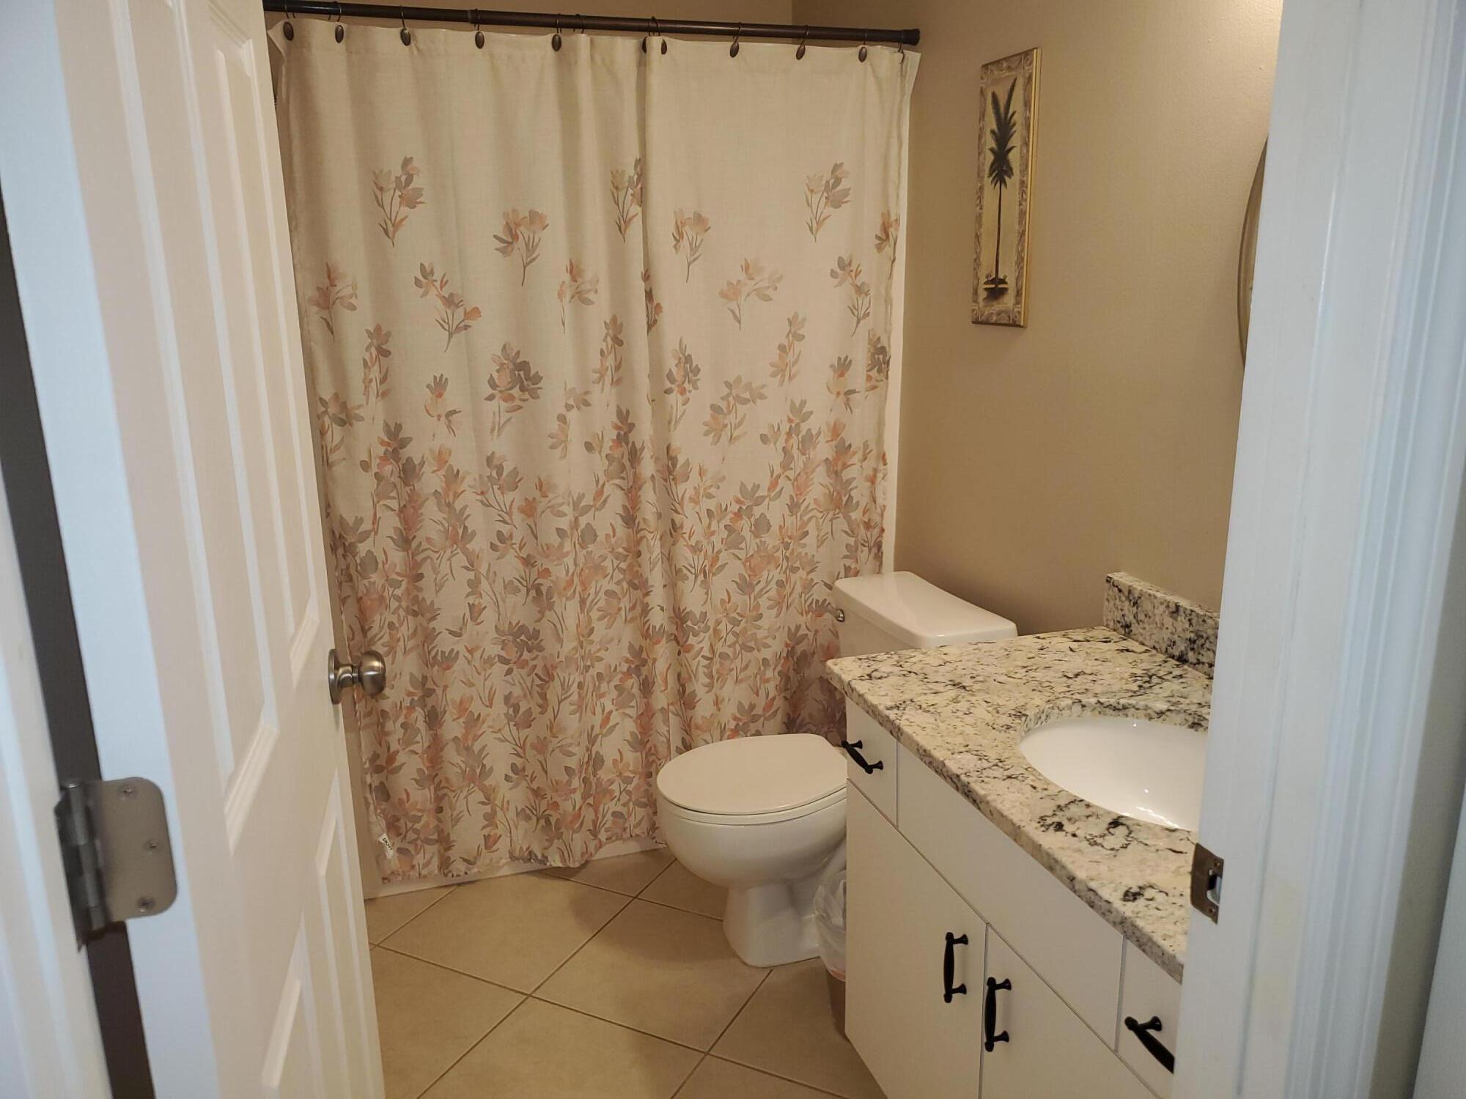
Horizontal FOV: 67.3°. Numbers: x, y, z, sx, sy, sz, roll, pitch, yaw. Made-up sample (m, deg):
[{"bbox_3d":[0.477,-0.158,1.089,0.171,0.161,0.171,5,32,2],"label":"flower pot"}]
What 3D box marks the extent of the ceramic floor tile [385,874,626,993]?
[{"bbox_3d":[-0.506,0.856,2.516,0.404,0.010,0.404,6,15,26],"label":"ceramic floor tile"}]

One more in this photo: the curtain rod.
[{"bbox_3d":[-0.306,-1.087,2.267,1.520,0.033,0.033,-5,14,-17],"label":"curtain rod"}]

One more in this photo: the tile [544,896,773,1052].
[{"bbox_3d":[-0.140,0.892,2.339,0.404,0.010,0.404,6,15,26],"label":"tile"}]

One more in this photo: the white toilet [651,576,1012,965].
[{"bbox_3d":[0.176,0.490,2.419,0.707,0.722,0.455,-5,14,-17],"label":"white toilet"}]

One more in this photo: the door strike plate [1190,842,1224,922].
[{"bbox_3d":[0.383,0.271,0.884,0.004,0.057,0.040,-5,14,-17],"label":"door strike plate"}]

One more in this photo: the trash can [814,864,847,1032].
[{"bbox_3d":[0.284,0.796,2.128,0.254,0.262,0.254,-5,14,-17],"label":"trash can"}]

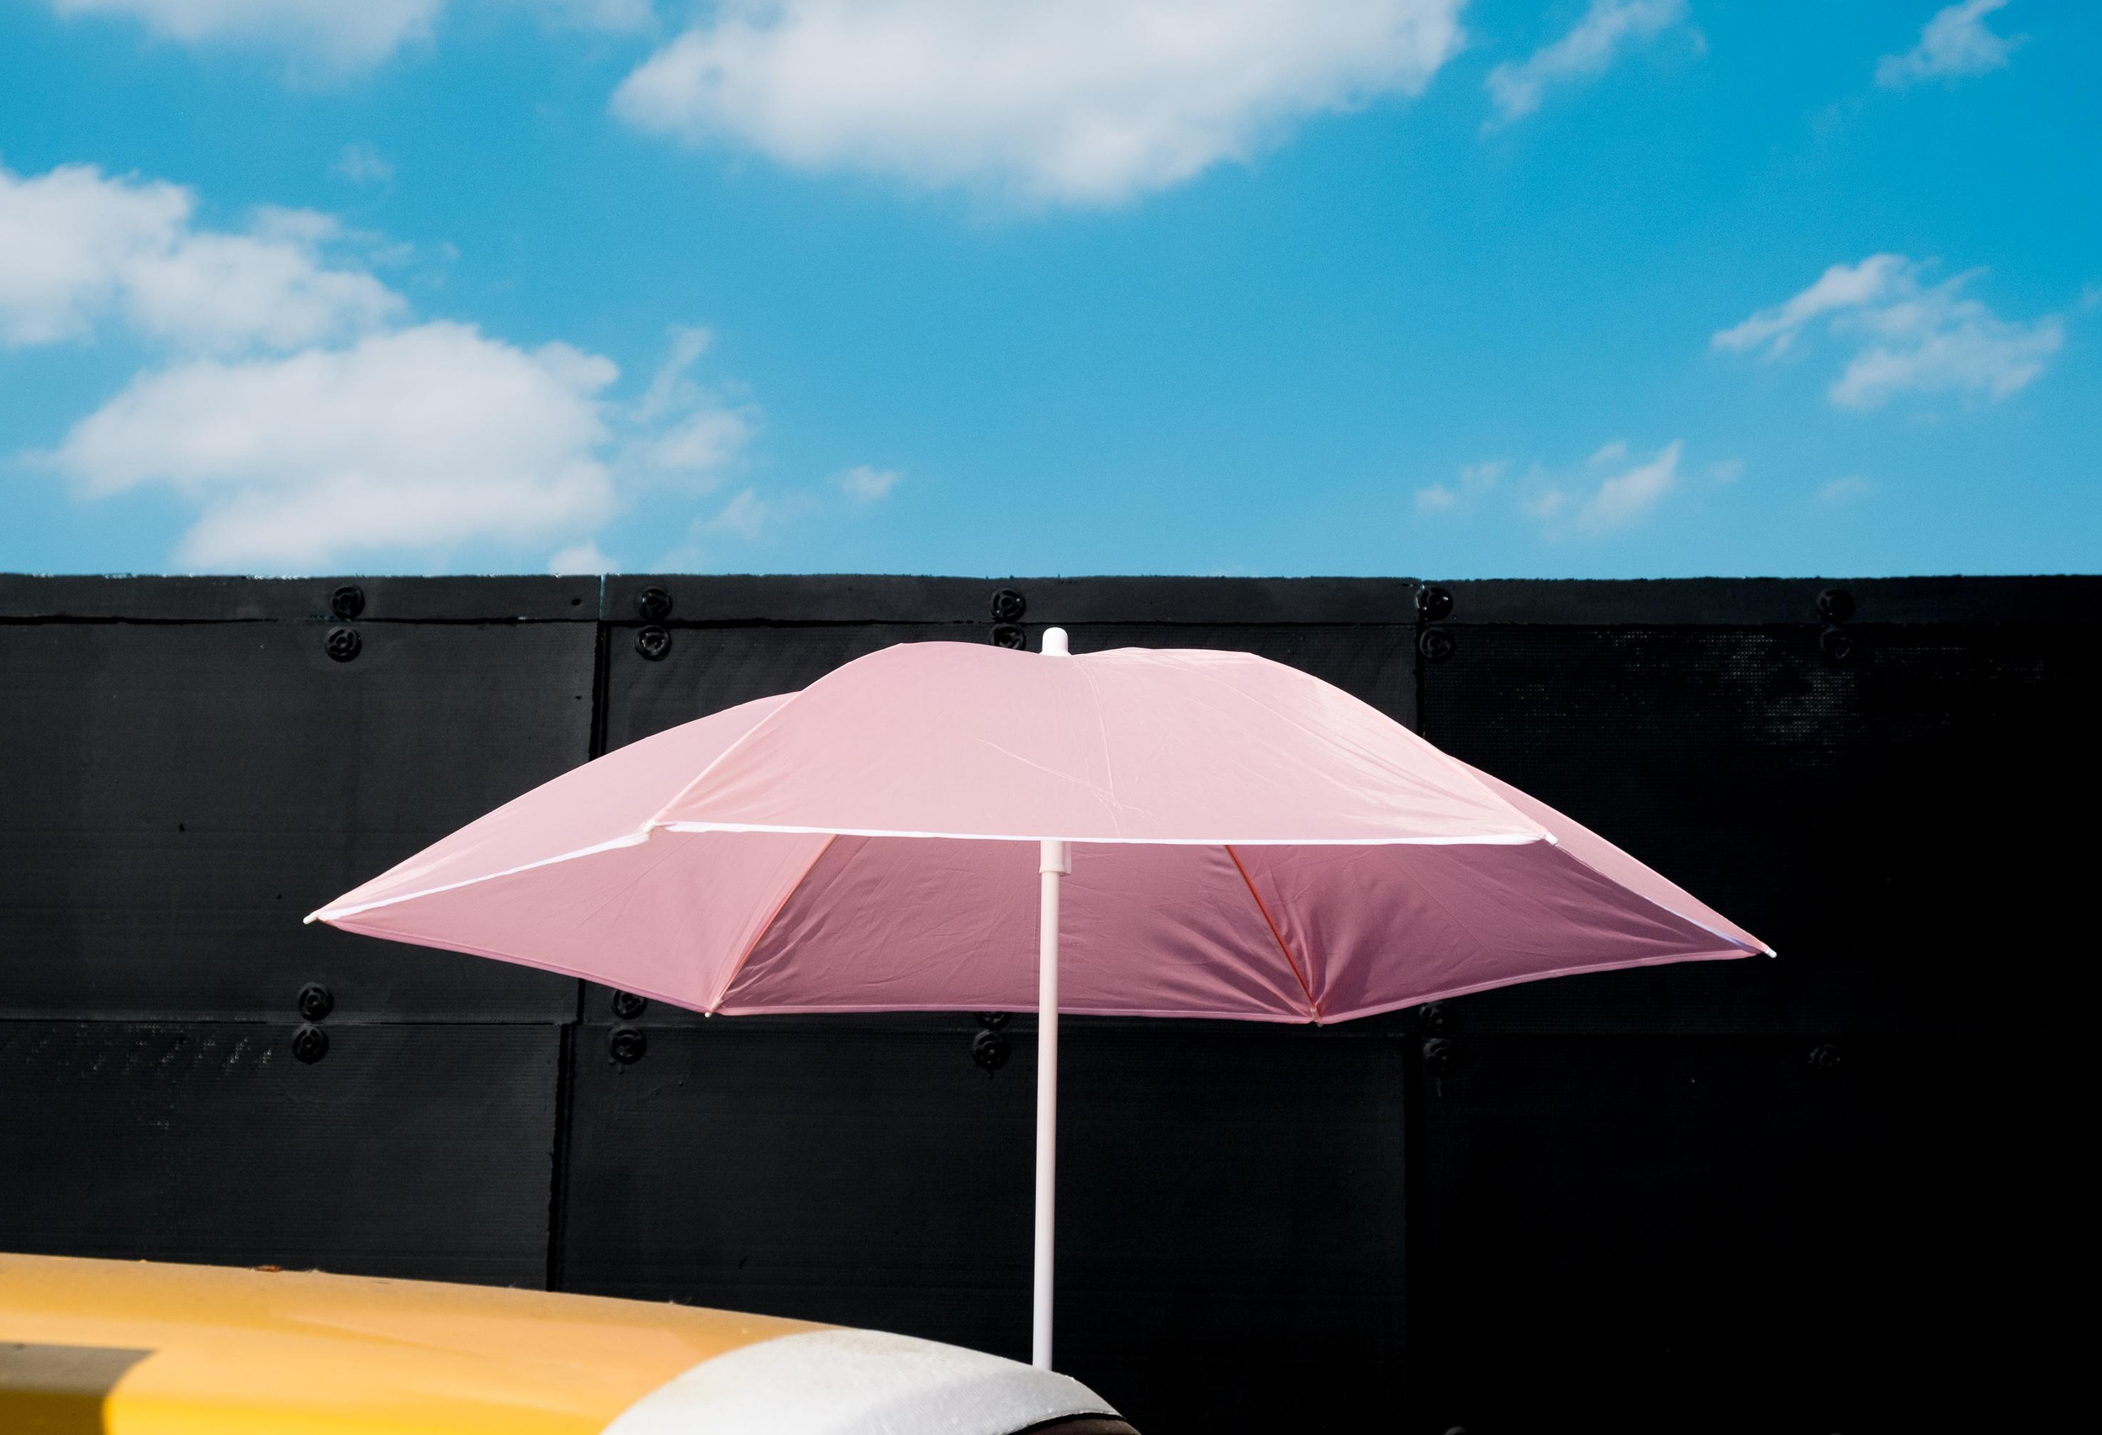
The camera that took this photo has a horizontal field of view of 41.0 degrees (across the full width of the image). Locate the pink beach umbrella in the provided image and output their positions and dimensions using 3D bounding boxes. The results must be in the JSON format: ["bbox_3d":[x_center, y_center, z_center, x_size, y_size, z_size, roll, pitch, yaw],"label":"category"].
[{"bbox_3d":[-0.009,0.893,3.224,1.740,2.050,1.566,2,-13,-4],"label":"pink beach umbrella"}]

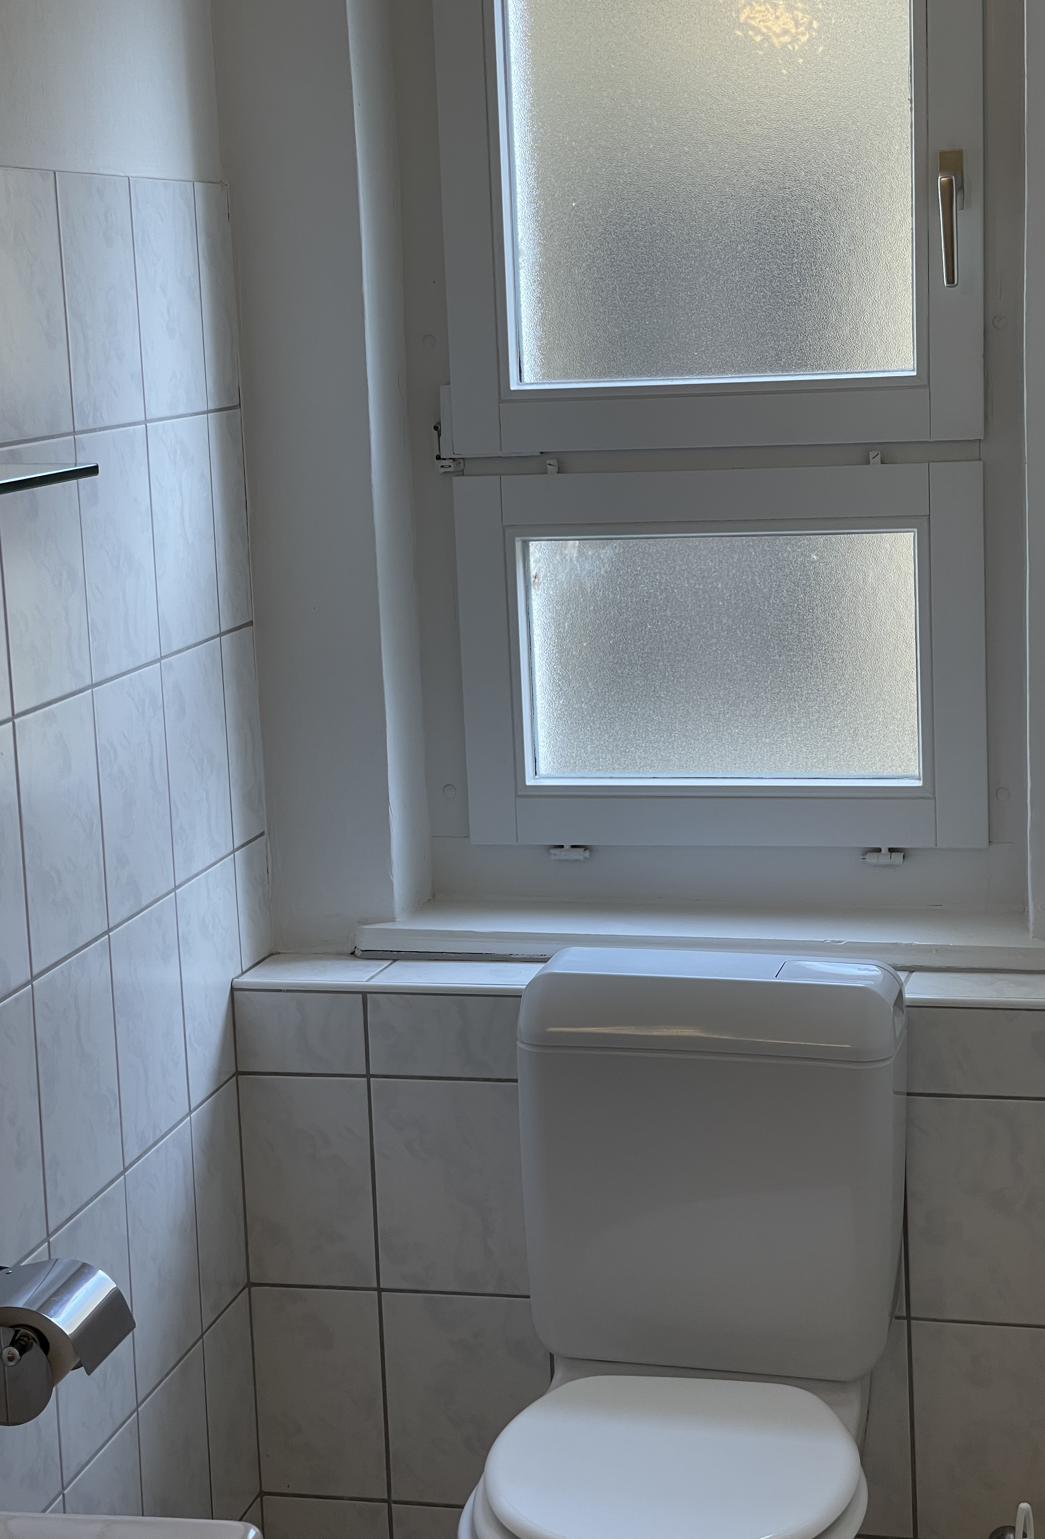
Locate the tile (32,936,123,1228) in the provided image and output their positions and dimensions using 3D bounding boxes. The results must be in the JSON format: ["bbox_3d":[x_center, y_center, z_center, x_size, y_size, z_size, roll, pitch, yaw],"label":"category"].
[{"bbox_3d":[-0.442,0.309,2.812,0.009,0.249,0.199,0,10,13],"label":"tile"}]

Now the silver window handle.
[{"bbox_3d":[0.469,-0.604,3.120,0.028,0.149,0.048,0,10,14],"label":"silver window handle"}]

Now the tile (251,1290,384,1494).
[{"bbox_3d":[-0.235,0.725,3.316,0.156,0.249,0.009,0,9,16],"label":"tile"}]

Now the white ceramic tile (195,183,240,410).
[{"bbox_3d":[-0.350,-0.537,3.231,0.009,0.251,0.114,0,10,13],"label":"white ceramic tile"}]

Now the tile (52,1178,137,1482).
[{"bbox_3d":[-0.431,0.559,2.854,0.009,0.251,0.199,0,10,13],"label":"tile"}]

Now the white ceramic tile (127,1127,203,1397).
[{"bbox_3d":[-0.385,0.520,3.028,0.009,0.248,0.199,0,10,13],"label":"white ceramic tile"}]

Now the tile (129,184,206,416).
[{"bbox_3d":[-0.384,-0.508,3.072,0.009,0.249,0.200,0,10,13],"label":"tile"}]

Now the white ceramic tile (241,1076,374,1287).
[{"bbox_3d":[-0.244,0.474,3.263,0.156,0.248,0.009,0,10,14],"label":"white ceramic tile"}]

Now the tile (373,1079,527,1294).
[{"bbox_3d":[-0.070,0.475,3.219,0.199,0.248,0.009,0,10,14],"label":"tile"}]

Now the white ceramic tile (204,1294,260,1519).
[{"bbox_3d":[-0.335,0.737,3.244,0.009,0.248,0.158,0,10,13],"label":"white ceramic tile"}]

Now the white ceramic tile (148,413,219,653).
[{"bbox_3d":[-0.373,-0.259,3.114,0.009,0.249,0.200,0,10,13],"label":"white ceramic tile"}]

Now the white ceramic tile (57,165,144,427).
[{"bbox_3d":[-0.429,-0.474,2.881,0.009,0.251,0.199,0,10,13],"label":"white ceramic tile"}]

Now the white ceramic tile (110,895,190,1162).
[{"bbox_3d":[-0.395,0.272,2.986,0.009,0.248,0.199,0,10,13],"label":"white ceramic tile"}]

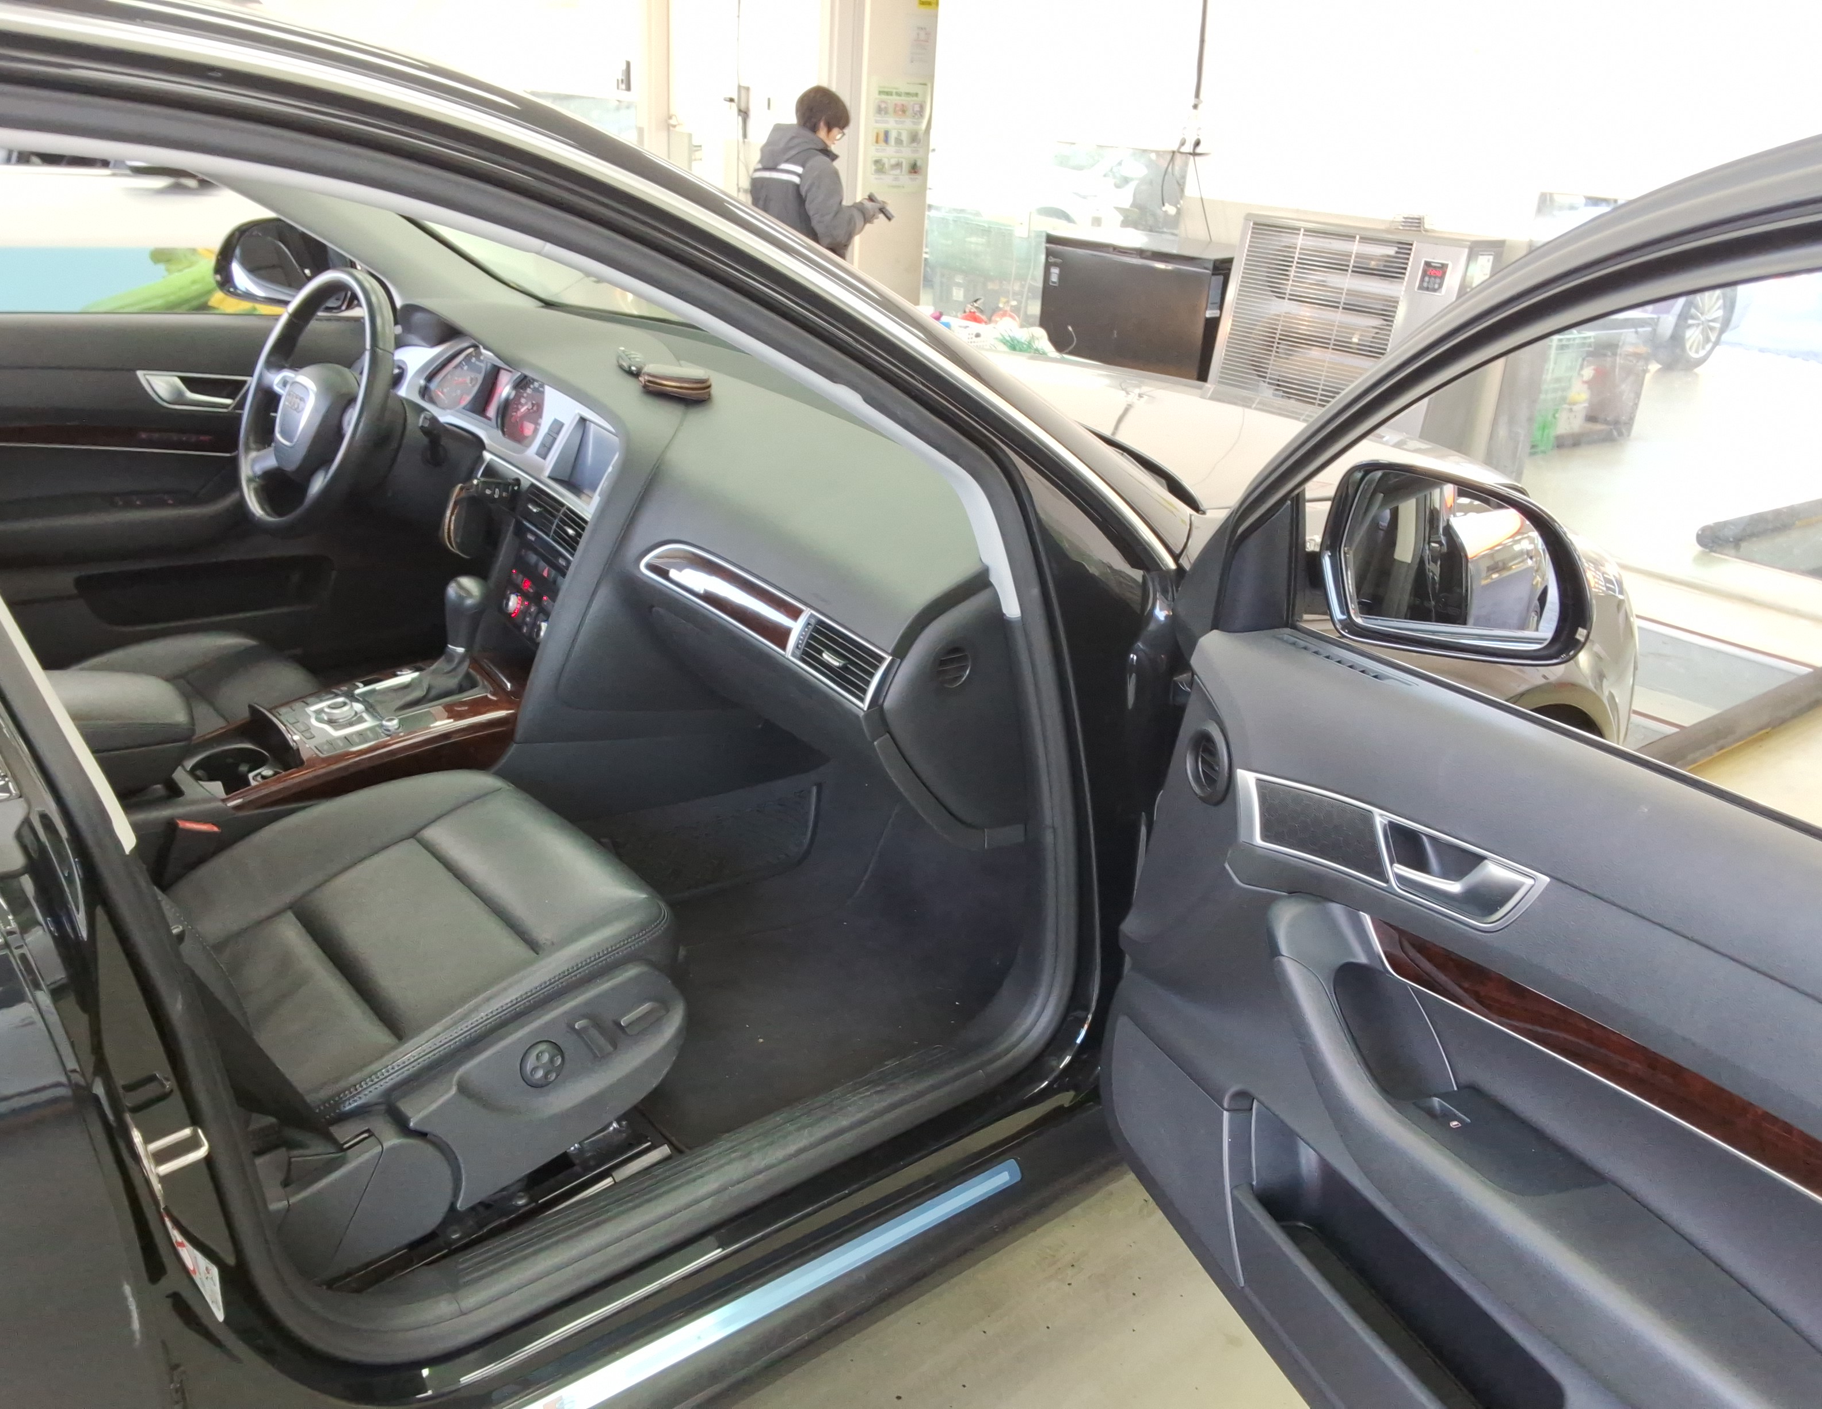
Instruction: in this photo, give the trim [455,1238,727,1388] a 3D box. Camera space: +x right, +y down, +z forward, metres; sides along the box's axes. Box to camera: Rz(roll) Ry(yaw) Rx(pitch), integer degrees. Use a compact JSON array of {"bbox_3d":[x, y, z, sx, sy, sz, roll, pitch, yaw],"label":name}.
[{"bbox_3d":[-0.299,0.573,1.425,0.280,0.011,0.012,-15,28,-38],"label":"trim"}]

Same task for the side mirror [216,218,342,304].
[{"bbox_3d":[-1.059,-0.744,2.574,0.235,0.160,0.125,-5,23,-20],"label":"side mirror"}]

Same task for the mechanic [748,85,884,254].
[{"bbox_3d":[-0.436,-1.761,6.444,0.520,1.600,0.520,-7,24,-25],"label":"mechanic"}]

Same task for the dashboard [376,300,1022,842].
[{"bbox_3d":[-0.322,-0.272,2.140,0.470,0.450,1.430,-15,28,-38],"label":"dashboard"}]

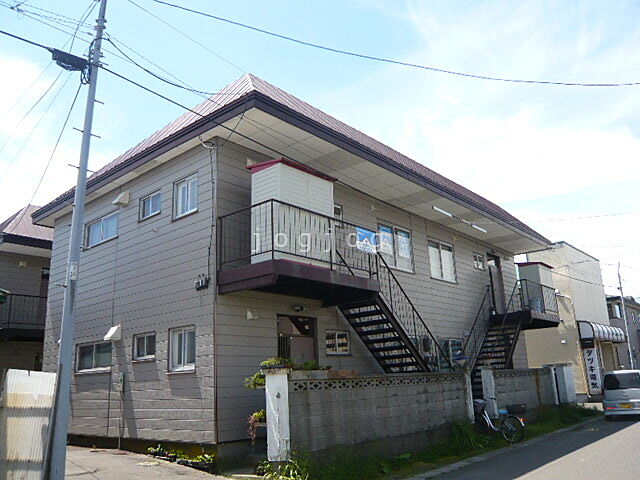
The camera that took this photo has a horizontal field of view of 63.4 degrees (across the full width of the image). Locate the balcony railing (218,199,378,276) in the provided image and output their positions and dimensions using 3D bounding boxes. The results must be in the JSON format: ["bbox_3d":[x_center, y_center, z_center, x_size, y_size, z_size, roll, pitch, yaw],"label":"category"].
[{"bbox_3d":[-0.314,0.241,10.861,1.500,1.120,3.310,-15,-19,39],"label":"balcony railing"}]

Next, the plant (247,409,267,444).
[{"bbox_3d":[-1.006,3.152,8.750,0.360,0.580,0.380,-15,-19,39],"label":"plant"}]

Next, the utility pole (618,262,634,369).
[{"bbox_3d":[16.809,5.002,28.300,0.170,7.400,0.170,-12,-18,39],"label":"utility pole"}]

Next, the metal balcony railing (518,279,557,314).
[{"bbox_3d":[8.636,2.328,20.323,0.420,1.140,3.450,-15,-19,39],"label":"metal balcony railing"}]

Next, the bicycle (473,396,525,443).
[{"bbox_3d":[4.587,4.771,13.709,0.550,1.040,1.760,8,-18,-35],"label":"bicycle"}]

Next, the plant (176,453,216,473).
[{"bbox_3d":[-2.252,4.030,9.405,0.980,0.280,0.240,-15,-19,39],"label":"plant"}]

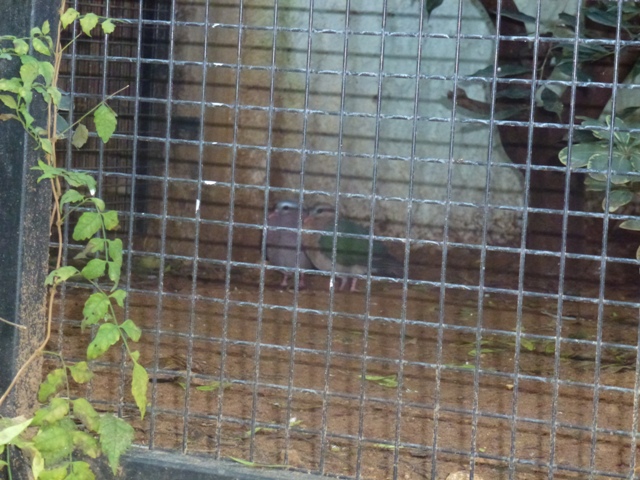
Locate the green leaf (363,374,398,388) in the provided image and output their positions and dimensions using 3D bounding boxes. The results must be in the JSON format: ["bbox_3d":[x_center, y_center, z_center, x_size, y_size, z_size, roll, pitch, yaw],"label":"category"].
[{"bbox_3d":[0.090,0.210,3.100,0.053,0.013,0.050,3,6,0],"label":"green leaf"}]

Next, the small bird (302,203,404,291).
[{"bbox_3d":[0.067,0.014,4.150,0.220,0.172,0.100,-1,7,-33],"label":"small bird"}]

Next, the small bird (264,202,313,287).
[{"bbox_3d":[-0.057,0.010,4.180,0.100,0.172,0.200,5,6,17],"label":"small bird"}]

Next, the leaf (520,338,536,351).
[{"bbox_3d":[0.353,0.178,3.550,0.032,0.013,0.038,3,6,0],"label":"leaf"}]

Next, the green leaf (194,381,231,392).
[{"bbox_3d":[-0.154,0.210,3.000,0.052,0.011,0.045,3,6,0],"label":"green leaf"}]

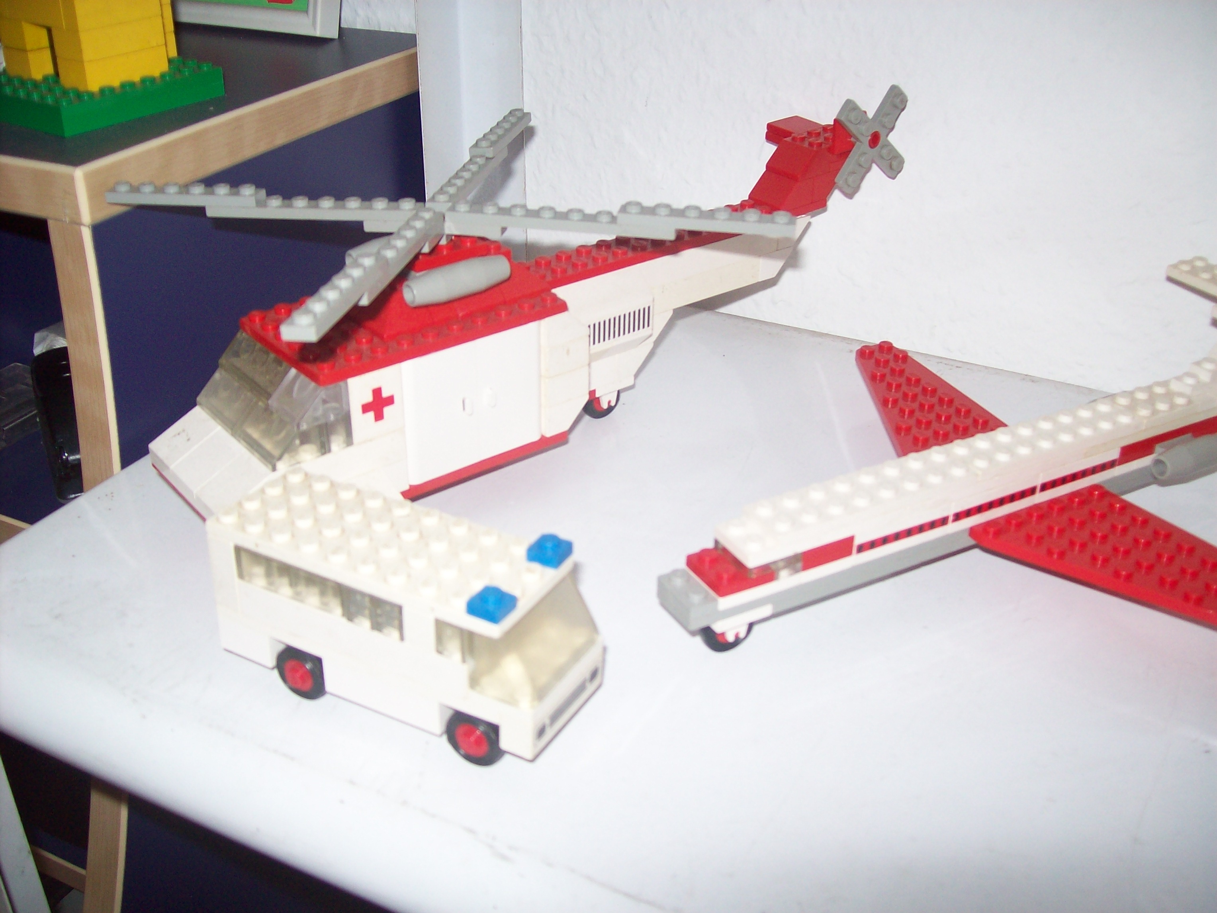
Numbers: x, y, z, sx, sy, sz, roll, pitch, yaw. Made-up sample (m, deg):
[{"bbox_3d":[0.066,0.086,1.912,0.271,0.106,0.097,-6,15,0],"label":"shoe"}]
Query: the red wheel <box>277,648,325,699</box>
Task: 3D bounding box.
[{"bbox_3d":[-0.072,0.049,0.300,0.014,0.014,0.005,15,31,24],"label":"red wheel"}]

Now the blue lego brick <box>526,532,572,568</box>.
[{"bbox_3d":[-0.013,0.021,0.282,0.008,0.005,0.008,15,31,24],"label":"blue lego brick"}]

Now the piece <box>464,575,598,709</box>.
[{"bbox_3d":[-0.016,0.038,0.277,0.016,0.016,0.032,15,31,24],"label":"piece"}]

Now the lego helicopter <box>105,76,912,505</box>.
[{"bbox_3d":[-0.007,-0.053,0.398,0.269,0.098,0.162,-21,36,-34],"label":"lego helicopter"}]

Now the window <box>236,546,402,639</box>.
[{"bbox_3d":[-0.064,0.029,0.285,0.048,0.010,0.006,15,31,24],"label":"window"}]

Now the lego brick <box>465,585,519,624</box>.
[{"bbox_3d":[-0.024,0.031,0.263,0.008,0.005,0.008,15,31,24],"label":"lego brick"}]

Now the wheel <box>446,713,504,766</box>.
[{"bbox_3d":[-0.029,0.061,0.280,0.014,0.014,0.005,15,31,24],"label":"wheel"}]

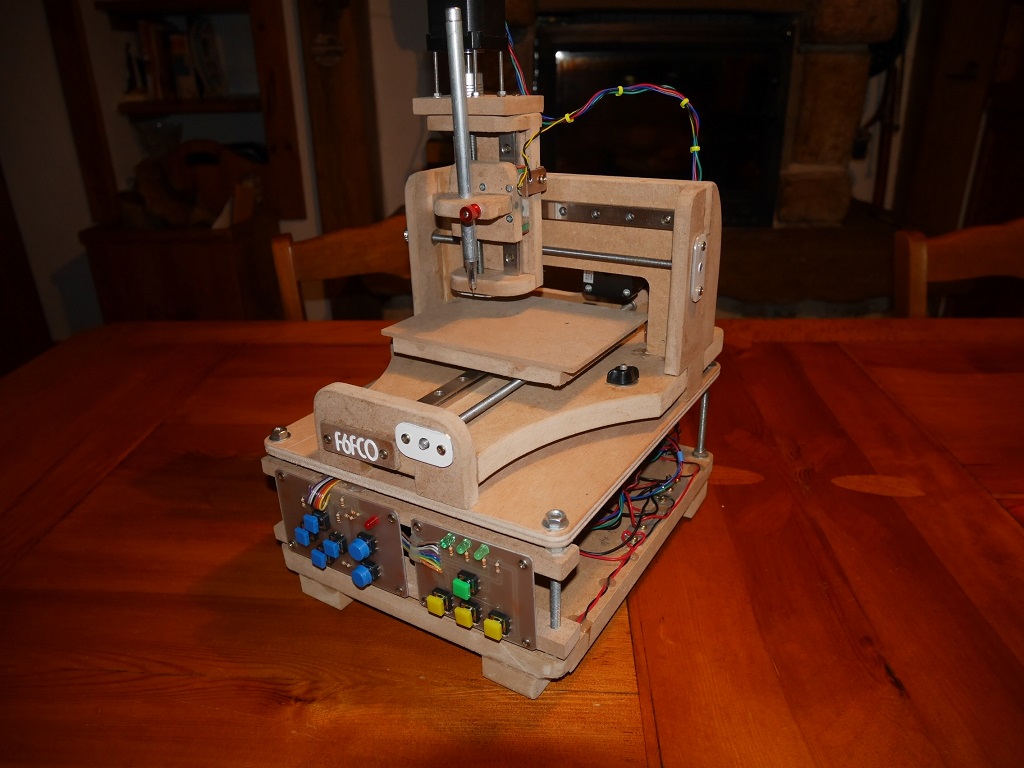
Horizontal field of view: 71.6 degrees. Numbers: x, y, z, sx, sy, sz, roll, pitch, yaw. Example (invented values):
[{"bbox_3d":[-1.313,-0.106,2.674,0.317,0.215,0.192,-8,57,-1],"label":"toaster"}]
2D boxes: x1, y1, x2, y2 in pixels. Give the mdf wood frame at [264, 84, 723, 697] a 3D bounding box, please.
[{"bbox_3d":[0.001,-0.030,0.524,0.235,0.337,0.298,12,26,29],"label":"mdf wood frame"}]

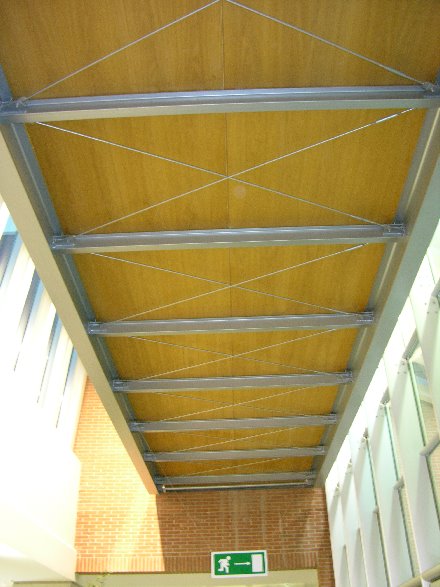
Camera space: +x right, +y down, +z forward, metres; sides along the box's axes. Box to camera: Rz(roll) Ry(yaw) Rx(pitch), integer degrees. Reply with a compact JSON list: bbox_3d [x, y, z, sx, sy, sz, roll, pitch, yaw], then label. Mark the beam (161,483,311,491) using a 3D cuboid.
[{"bbox_3d":[0.290,3.501,10.753,2.664,0.050,0.050,-2,-33,1],"label":"beam"}]

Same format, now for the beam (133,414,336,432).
[{"bbox_3d":[0.186,1.832,8.363,2.880,0.136,0.067,-2,-33,1],"label":"beam"}]

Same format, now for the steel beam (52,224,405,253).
[{"bbox_3d":[0.064,-0.453,4.887,2.880,0.136,0.067,-2,-33,1],"label":"steel beam"}]

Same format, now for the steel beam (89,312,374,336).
[{"bbox_3d":[0.112,0.316,6.046,2.880,0.136,0.067,-2,-33,1],"label":"steel beam"}]

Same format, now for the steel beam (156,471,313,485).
[{"bbox_3d":[0.275,3.315,10.691,2.880,0.136,0.067,-2,-33,1],"label":"steel beam"}]

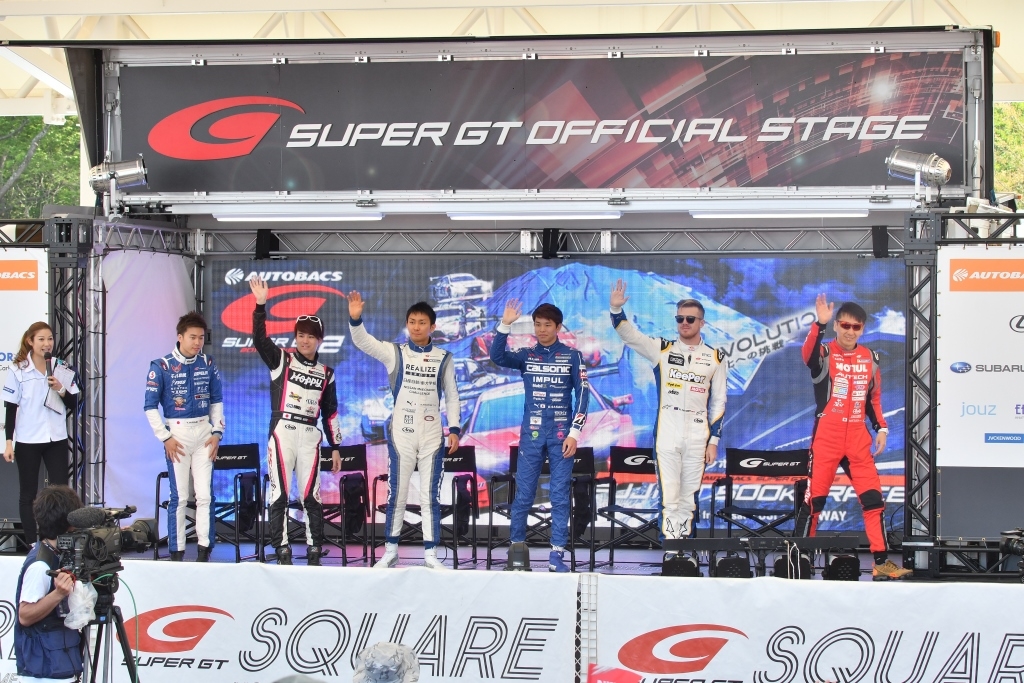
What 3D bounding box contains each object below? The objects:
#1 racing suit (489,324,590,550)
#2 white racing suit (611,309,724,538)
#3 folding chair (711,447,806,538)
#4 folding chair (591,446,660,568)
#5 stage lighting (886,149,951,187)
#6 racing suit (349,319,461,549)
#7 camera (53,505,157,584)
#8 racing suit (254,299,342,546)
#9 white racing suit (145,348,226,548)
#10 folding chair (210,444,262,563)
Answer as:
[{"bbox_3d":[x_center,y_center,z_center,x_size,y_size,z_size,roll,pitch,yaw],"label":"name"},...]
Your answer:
[{"bbox_3d":[0.182,0.637,22.650,0.656,1.500,0.400,0,0,5],"label":"racing suit"},{"bbox_3d":[1.029,0.572,22.450,0.740,1.592,0.400,0,0,5],"label":"white racing suit"},{"bbox_3d":[1.640,1.121,22.409,0.610,0.800,0.490,0,1,18],"label":"folding chair"},{"bbox_3d":[0.866,1.116,22.622,0.610,0.800,0.490,0,1,17],"label":"folding chair"},{"bbox_3d":[2.644,-1.125,22.200,0.390,0.230,0.230,10,3,16],"label":"stage lighting"},{"bbox_3d":[-0.723,0.619,22.950,0.730,1.546,0.400,0,0,3],"label":"racing suit"},{"bbox_3d":[-2.096,1.041,17.600,0.530,0.350,0.200,-7,6,-42],"label":"camera"},{"bbox_3d":[-1.436,0.569,22.850,0.580,1.630,0.400,0,1,-3],"label":"racing suit"},{"bbox_3d":[-2.216,0.731,23.100,0.520,1.390,0.360,0,1,-10],"label":"white racing suit"},{"bbox_3d":[-2.088,1.100,23.433,0.610,0.800,0.490,0,1,13],"label":"folding chair"}]

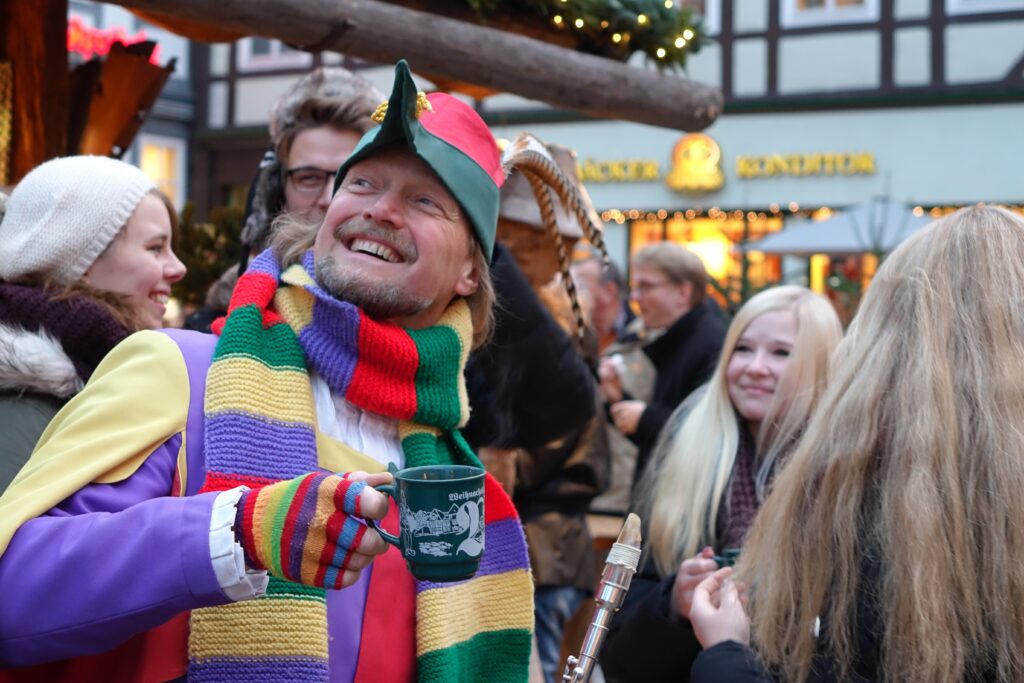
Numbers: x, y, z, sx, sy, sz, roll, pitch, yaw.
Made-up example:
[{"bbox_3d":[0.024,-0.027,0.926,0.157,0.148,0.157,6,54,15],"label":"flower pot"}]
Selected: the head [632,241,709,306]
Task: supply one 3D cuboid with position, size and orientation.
[{"bbox_3d":[0.450,-0.171,6.400,0.225,0.245,0.180,1,0,-20],"label":"head"}]

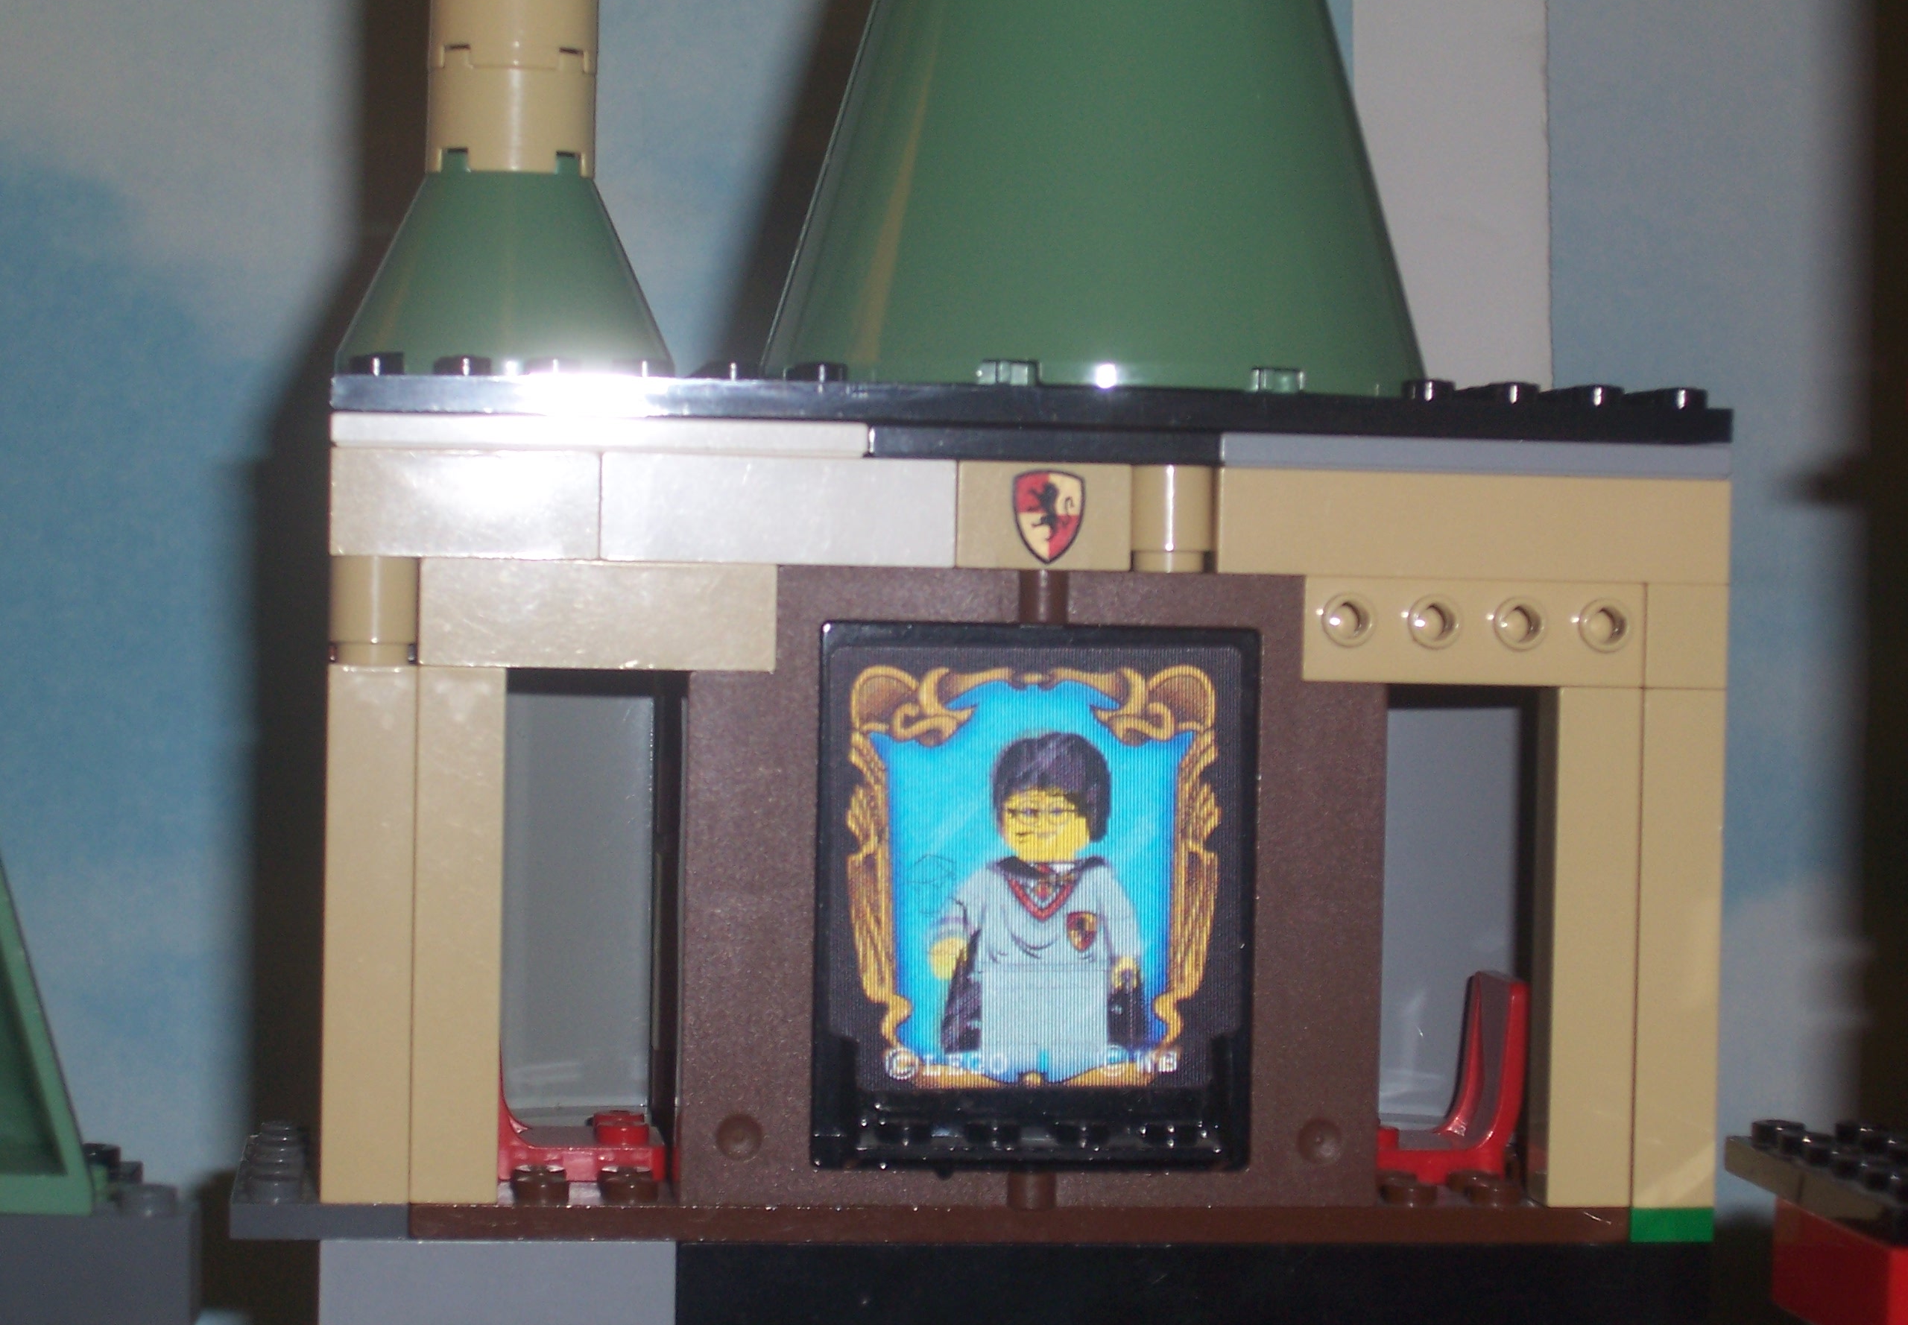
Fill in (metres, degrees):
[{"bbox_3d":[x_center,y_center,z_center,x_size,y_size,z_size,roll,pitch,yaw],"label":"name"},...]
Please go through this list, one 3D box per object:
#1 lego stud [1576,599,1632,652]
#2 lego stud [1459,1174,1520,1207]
[{"bbox_3d":[0.060,-0.003,0.415,0.005,0.005,0.002,1,1,-7],"label":"lego stud"},{"bbox_3d":[0.050,0.049,0.420,0.005,0.002,0.005,1,1,-7],"label":"lego stud"}]

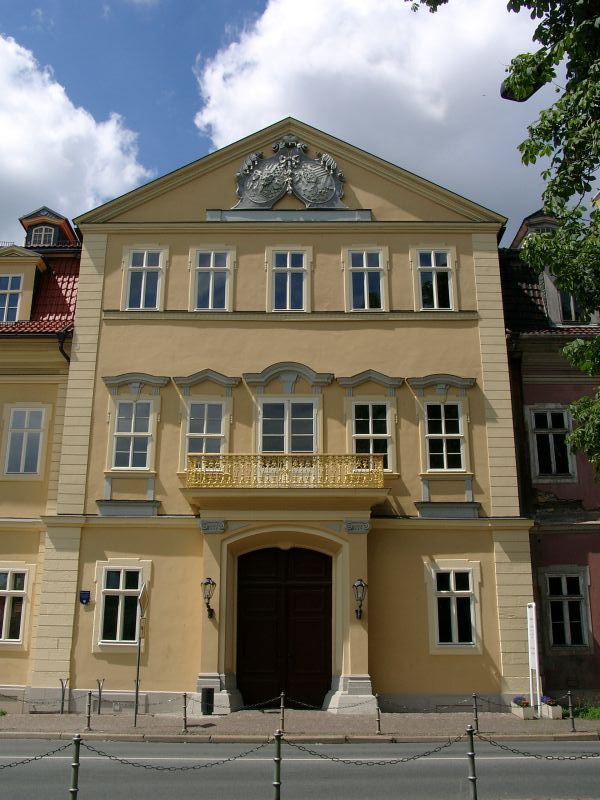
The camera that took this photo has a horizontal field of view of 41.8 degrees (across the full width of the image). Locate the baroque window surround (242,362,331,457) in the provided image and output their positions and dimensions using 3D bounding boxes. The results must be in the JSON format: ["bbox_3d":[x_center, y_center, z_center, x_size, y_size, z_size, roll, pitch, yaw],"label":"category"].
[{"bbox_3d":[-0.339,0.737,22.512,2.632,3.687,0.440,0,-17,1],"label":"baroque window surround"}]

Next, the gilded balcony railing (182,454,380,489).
[{"bbox_3d":[-0.394,2.167,22.591,5.519,0.962,1.150,0,-16,1],"label":"gilded balcony railing"}]

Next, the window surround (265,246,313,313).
[{"bbox_3d":[-0.332,-3.640,23.997,1.456,2.202,0.220,0,-17,1],"label":"window surround"}]

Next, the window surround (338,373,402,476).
[{"bbox_3d":[2.030,0.662,22.513,1.932,3.066,0.440,0,-17,1],"label":"window surround"}]

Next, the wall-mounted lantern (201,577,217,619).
[{"bbox_3d":[-2.477,5.409,21.417,0.414,1.070,0.680,0,-16,1],"label":"wall-mounted lantern"}]

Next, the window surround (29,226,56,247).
[{"bbox_3d":[-9.634,-6.070,29.436,0.832,0.956,0.120,0,-16,1],"label":"window surround"}]

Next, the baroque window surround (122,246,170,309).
[{"bbox_3d":[-4.742,-3.672,24.048,1.418,2.174,0.220,0,-17,1],"label":"baroque window surround"}]

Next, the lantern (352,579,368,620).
[{"bbox_3d":[1.581,5.228,20.567,0.399,1.008,0.780,0,-17,1],"label":"lantern"}]

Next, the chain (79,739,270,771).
[{"bbox_3d":[-1.298,3.753,8.299,2.015,0.293,0.050,2,-16,-6],"label":"chain"}]

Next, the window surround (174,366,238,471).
[{"bbox_3d":[-2.679,0.642,22.563,1.997,3.059,0.440,0,-17,1],"label":"window surround"}]

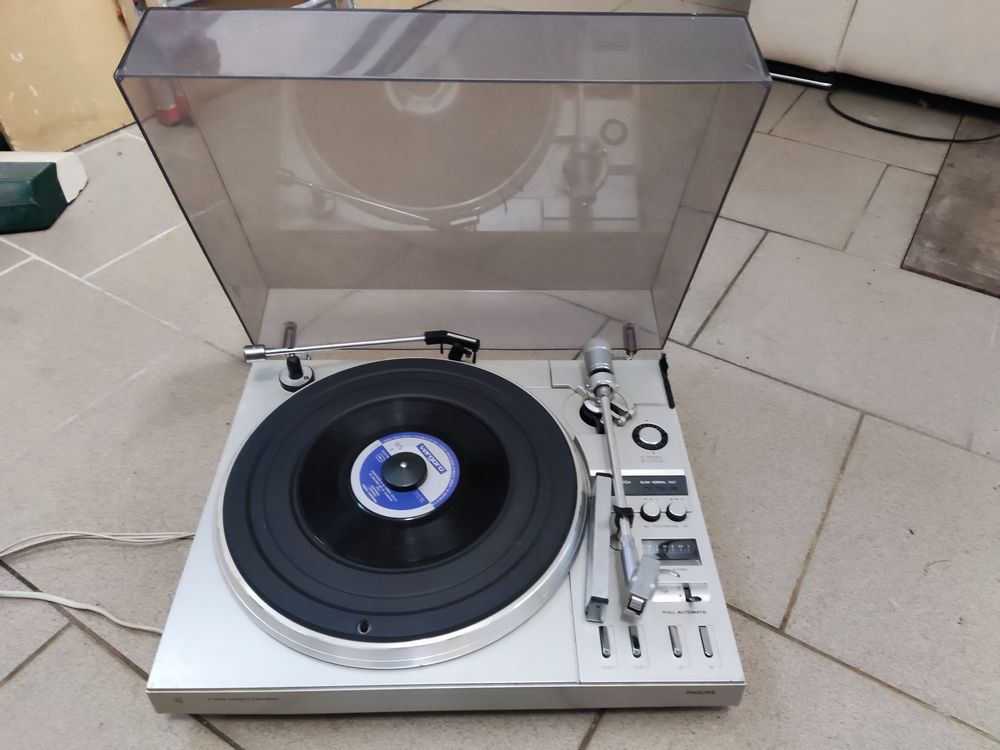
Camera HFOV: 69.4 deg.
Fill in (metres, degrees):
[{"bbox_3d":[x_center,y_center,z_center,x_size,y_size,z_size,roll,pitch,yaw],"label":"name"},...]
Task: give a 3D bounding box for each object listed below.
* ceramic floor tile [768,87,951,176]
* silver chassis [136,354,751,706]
[{"bbox_3d":[0.675,-0.447,1.298,0.299,0.010,0.297,24,48,22],"label":"ceramic floor tile"},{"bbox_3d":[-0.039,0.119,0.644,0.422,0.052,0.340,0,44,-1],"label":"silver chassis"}]

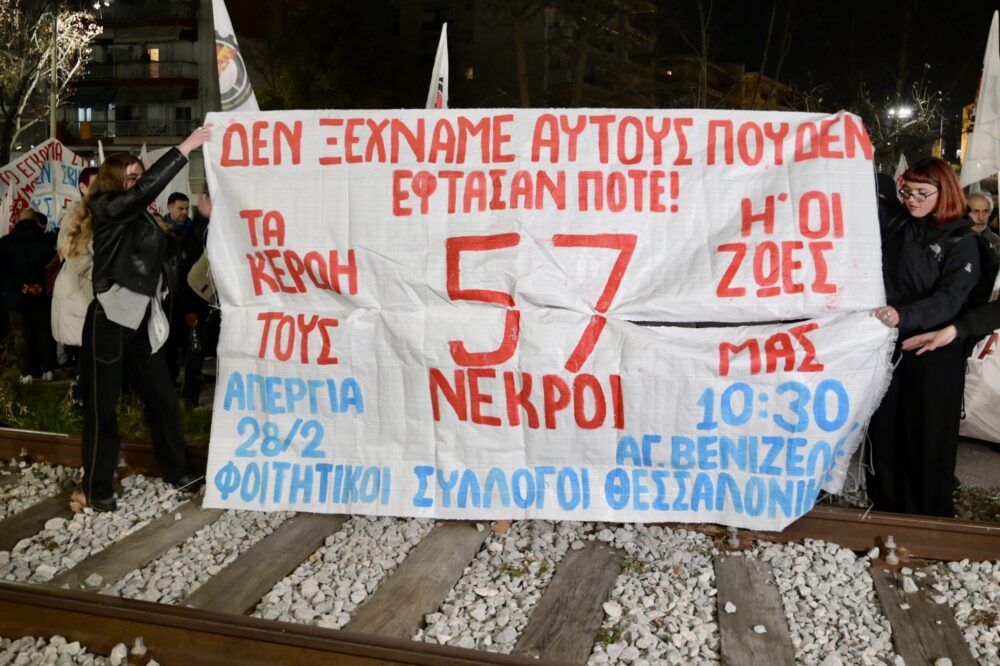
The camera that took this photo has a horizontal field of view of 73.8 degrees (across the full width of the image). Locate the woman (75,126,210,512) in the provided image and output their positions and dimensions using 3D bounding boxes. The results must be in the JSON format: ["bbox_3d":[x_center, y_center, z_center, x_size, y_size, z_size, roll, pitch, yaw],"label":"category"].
[{"bbox_3d":[-1.740,-0.050,3.270,0.630,1.850,0.500,1,6,9],"label":"woman"}]

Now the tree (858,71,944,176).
[{"bbox_3d":[7.230,-2.250,12.000,1.600,4.700,1.500,0,5,0],"label":"tree"}]

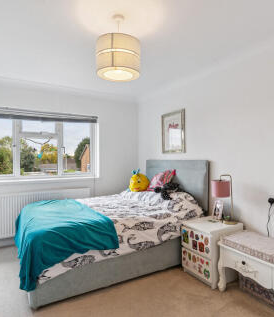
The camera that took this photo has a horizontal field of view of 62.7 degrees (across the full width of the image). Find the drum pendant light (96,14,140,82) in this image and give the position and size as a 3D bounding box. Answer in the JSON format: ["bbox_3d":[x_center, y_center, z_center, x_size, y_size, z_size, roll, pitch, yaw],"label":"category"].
[{"bbox_3d":[-0.149,-0.910,1.820,0.350,0.460,0.350,0,0,0],"label":"drum pendant light"}]

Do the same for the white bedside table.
[{"bbox_3d":[0.825,0.975,2.438,0.480,0.550,0.400,0,0,-30],"label":"white bedside table"}]

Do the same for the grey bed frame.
[{"bbox_3d":[-0.293,0.640,2.878,1.999,1.220,1.360,0,0,-30],"label":"grey bed frame"}]

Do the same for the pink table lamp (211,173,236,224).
[{"bbox_3d":[0.955,0.443,2.430,0.250,0.515,0.190,0,0,-22],"label":"pink table lamp"}]

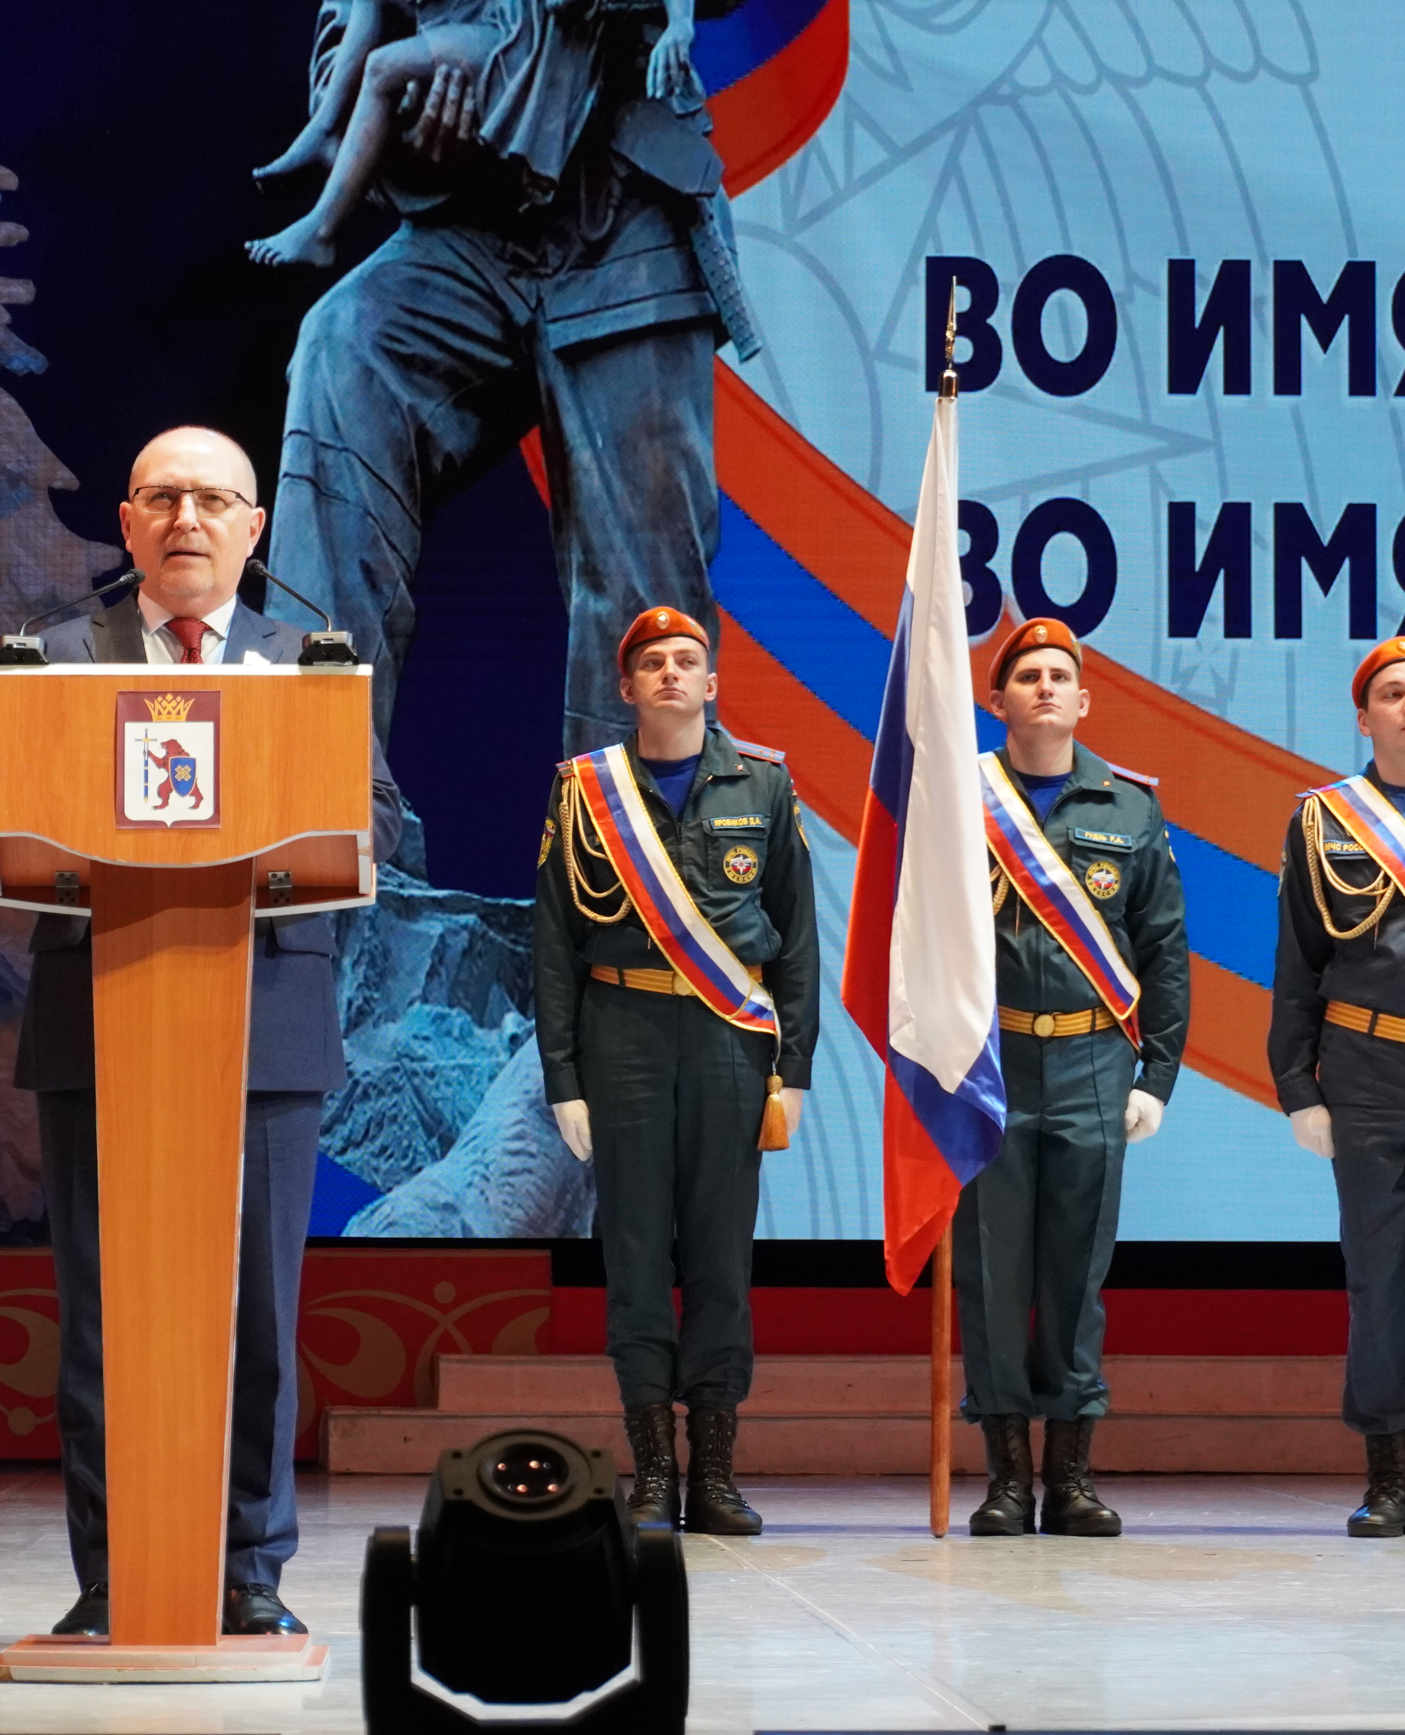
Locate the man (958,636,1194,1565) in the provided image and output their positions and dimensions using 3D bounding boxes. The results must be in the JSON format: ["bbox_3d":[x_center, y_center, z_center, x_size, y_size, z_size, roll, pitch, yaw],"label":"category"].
[{"bbox_3d":[0.696,0.412,10.966,0.583,1.844,0.340,0,-4,-3],"label":"man"}]

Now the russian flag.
[{"bbox_3d":[0.438,-0.054,10.706,0.327,1.789,0.220,0,-4,-3],"label":"russian flag"}]

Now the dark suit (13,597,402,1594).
[{"bbox_3d":[-0.713,0.317,7.718,0.571,1.427,0.450,0,-4,-3],"label":"dark suit"}]

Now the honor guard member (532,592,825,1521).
[{"bbox_3d":[-0.051,0.400,10.954,0.584,1.863,0.340,0,-4,-3],"label":"honor guard member"}]

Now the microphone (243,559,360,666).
[{"bbox_3d":[-0.523,-0.329,7.085,0.151,0.151,0.220,2,-4,-17],"label":"microphone"}]

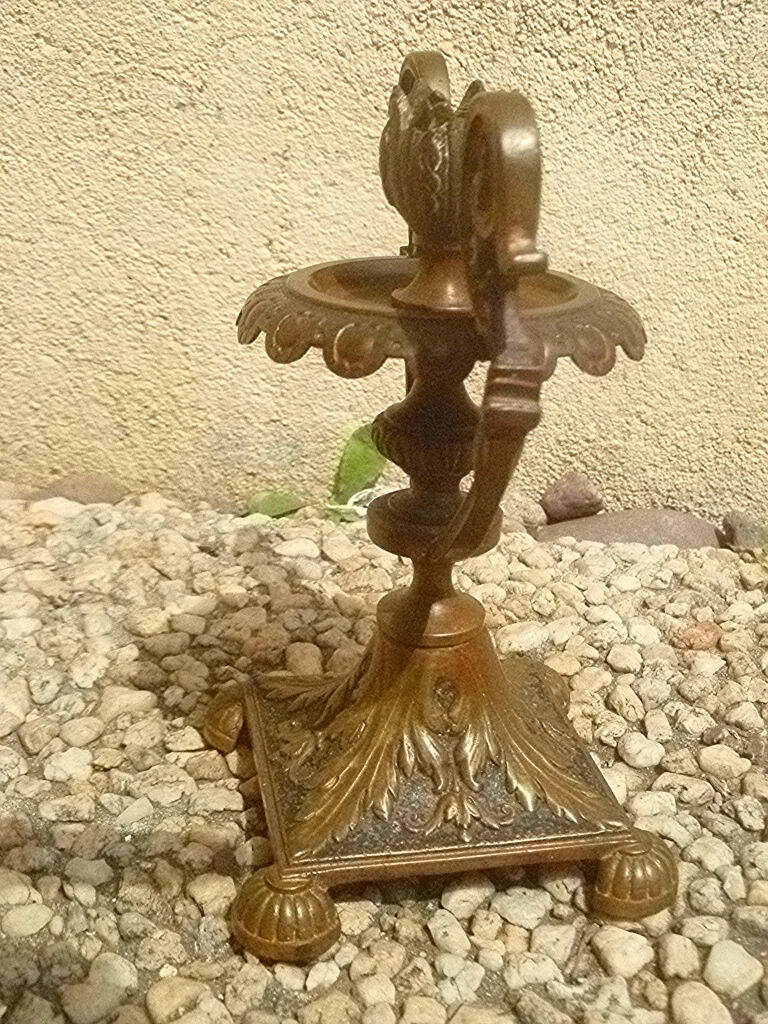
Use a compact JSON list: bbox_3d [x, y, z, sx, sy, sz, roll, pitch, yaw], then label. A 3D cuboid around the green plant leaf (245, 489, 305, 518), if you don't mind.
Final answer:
[{"bbox_3d":[-0.058,-0.004,0.639,0.030,0.014,0.014,5,23,9],"label":"green plant leaf"}]

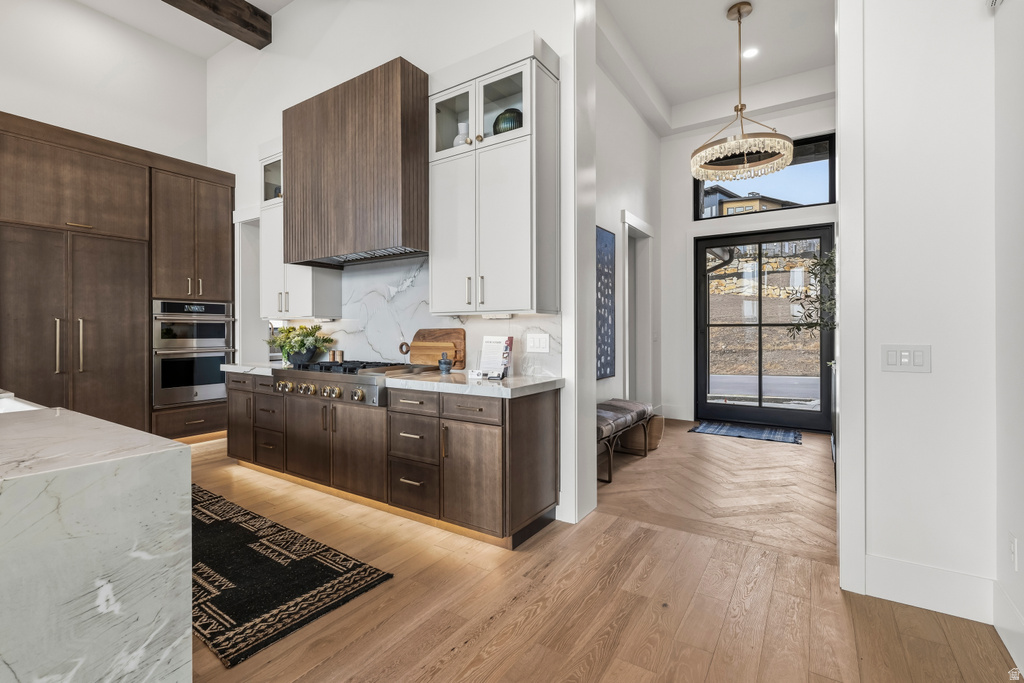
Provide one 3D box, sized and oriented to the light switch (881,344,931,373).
[{"bbox_3d":[1.732,0.076,2.001,0.167,0.119,0.015,1,2,33],"label":"light switch"}]

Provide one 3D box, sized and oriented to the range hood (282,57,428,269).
[{"bbox_3d":[-1.116,-1.227,3.509,1.338,1.207,0.552,1,2,33],"label":"range hood"}]

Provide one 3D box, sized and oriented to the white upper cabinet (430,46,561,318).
[{"bbox_3d":[-0.127,-0.922,2.995,0.813,1.492,0.343,1,2,33],"label":"white upper cabinet"}]

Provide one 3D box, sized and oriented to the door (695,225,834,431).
[{"bbox_3d":[3.134,-0.155,5.768,1.528,2.470,0.110,1,2,33],"label":"door"}]

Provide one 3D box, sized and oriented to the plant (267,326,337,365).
[{"bbox_3d":[-1.909,0.035,4.073,0.470,0.365,0.390,1,2,33],"label":"plant"}]

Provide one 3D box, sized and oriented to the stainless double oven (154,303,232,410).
[{"bbox_3d":[-3.576,0.124,5.006,0.600,1.093,0.755,1,2,33],"label":"stainless double oven"}]

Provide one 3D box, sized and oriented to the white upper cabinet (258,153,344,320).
[{"bbox_3d":[-1.964,-0.950,4.200,0.790,1.482,0.333,1,2,33],"label":"white upper cabinet"}]

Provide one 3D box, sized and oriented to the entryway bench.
[{"bbox_3d":[0.869,0.883,4.077,0.415,0.485,1.500,1,2,33],"label":"entryway bench"}]

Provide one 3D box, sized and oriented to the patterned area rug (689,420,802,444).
[{"bbox_3d":[2.802,1.083,5.460,1.145,0.011,0.700,1,2,33],"label":"patterned area rug"}]

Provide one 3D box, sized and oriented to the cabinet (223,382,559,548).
[{"bbox_3d":[-1.125,0.713,3.522,3.020,0.860,0.618,1,2,33],"label":"cabinet"}]

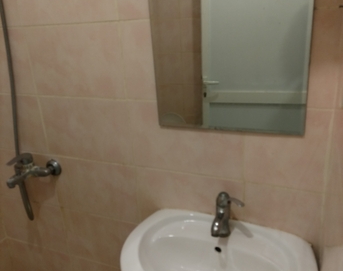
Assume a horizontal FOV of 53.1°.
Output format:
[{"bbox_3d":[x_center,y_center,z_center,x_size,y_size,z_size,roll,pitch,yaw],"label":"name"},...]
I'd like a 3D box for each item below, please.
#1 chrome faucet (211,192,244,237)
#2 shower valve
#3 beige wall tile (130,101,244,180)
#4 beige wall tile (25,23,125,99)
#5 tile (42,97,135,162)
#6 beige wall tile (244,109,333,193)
[{"bbox_3d":[0.175,0.264,1.056,0.085,0.157,0.133,5,22,23],"label":"chrome faucet"},{"bbox_3d":[-0.578,0.130,1.358,0.223,0.128,0.172,5,22,23],"label":"shower valve"},{"bbox_3d":[0.043,0.011,1.128,0.398,0.249,0.012,5,22,23],"label":"beige wall tile"},{"bbox_3d":[-0.338,-0.259,1.198,0.398,0.249,0.012,5,22,23],"label":"beige wall tile"},{"bbox_3d":[-0.323,-0.024,1.286,0.398,0.249,0.012,5,22,23],"label":"tile"},{"bbox_3d":[0.333,0.038,1.003,0.231,0.249,0.012,5,22,23],"label":"beige wall tile"}]

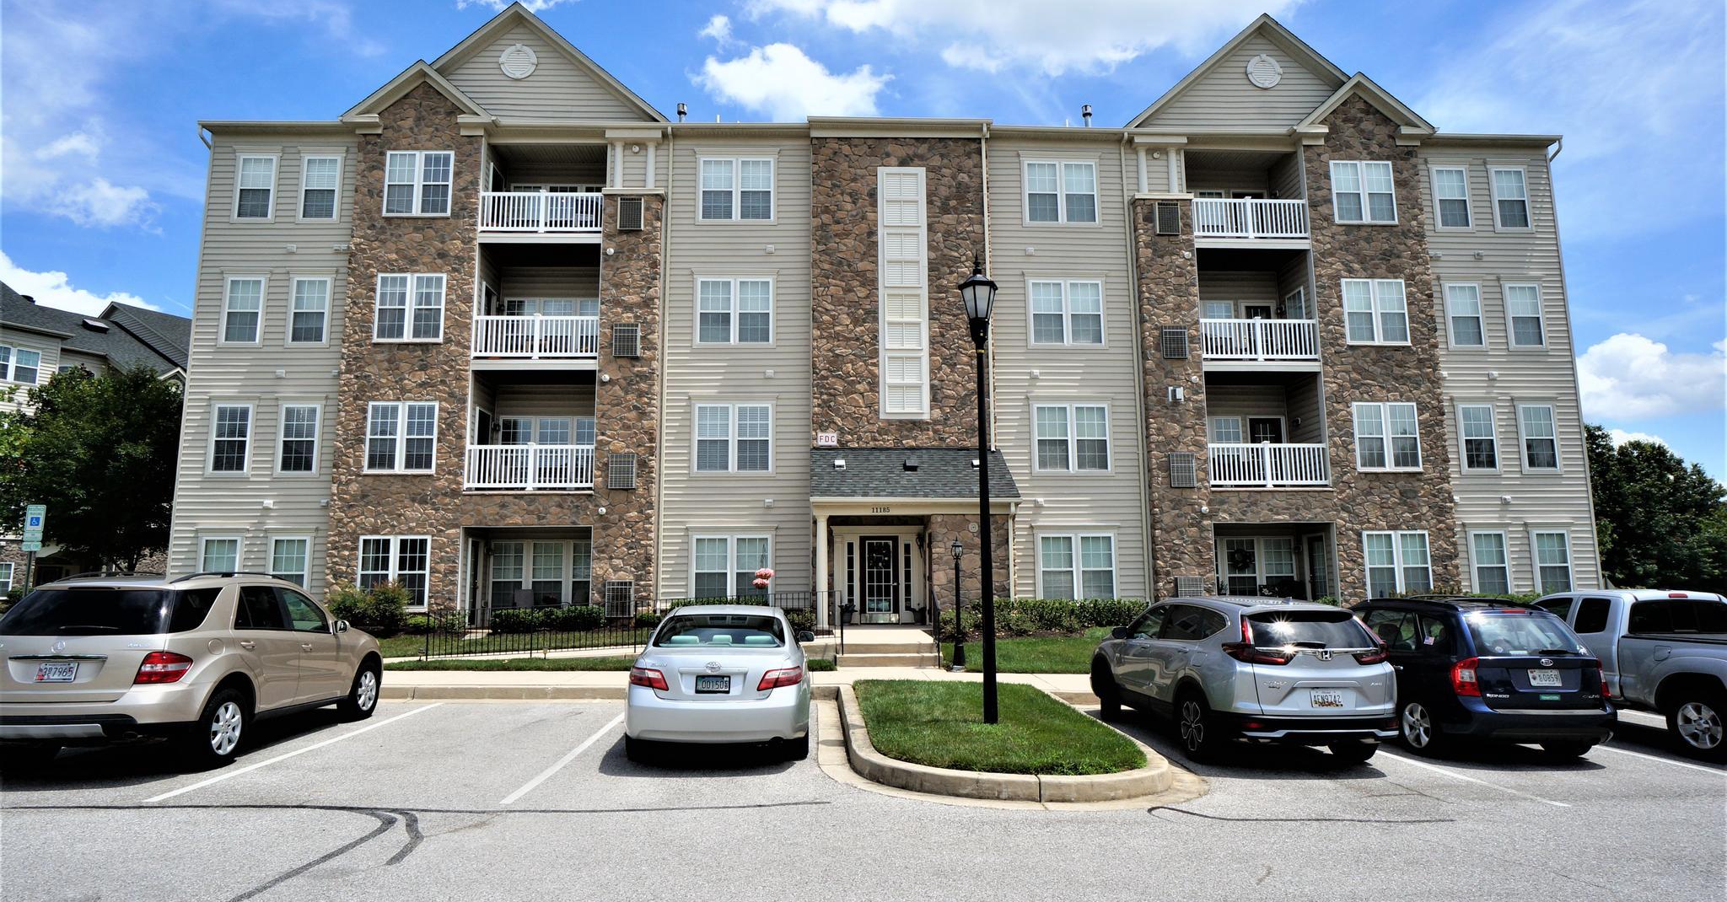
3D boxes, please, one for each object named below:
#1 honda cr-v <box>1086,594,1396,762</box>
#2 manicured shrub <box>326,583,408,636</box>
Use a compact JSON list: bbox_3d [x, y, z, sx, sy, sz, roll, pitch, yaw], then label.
[{"bbox_3d":[4.224,2.519,10.614,1.860,1.680,4.600,0,-8,-3],"label":"honda cr-v"},{"bbox_3d":[-10.786,3.448,19.957,1.650,1.120,1.400,0,-8,-2],"label":"manicured shrub"}]

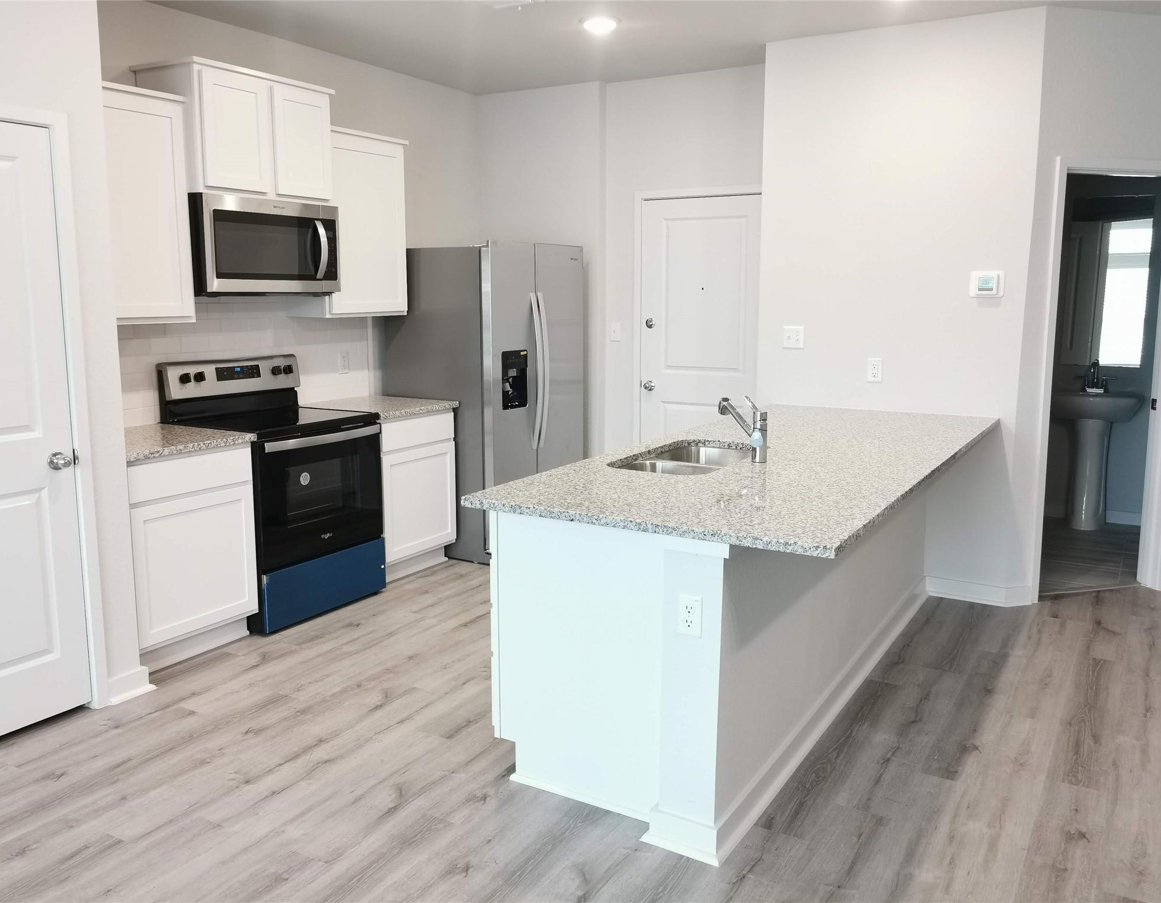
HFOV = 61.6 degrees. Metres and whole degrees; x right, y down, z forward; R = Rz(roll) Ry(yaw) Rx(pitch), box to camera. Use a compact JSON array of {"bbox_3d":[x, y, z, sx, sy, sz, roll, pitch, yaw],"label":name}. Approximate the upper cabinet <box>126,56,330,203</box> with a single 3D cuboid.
[{"bbox_3d":[-1.556,-1.423,4.475,0.415,0.545,0.801,6,11,30],"label":"upper cabinet"}]

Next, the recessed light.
[{"bbox_3d":[0.091,-1.965,4.490,0.201,0.032,0.201,0,10,0],"label":"recessed light"}]

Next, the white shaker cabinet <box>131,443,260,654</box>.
[{"bbox_3d":[-1.809,0.399,4.074,0.628,0.874,0.613,6,11,30],"label":"white shaker cabinet"}]

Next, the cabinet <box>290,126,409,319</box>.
[{"bbox_3d":[-1.221,-1.171,5.087,0.340,0.917,0.614,6,11,30],"label":"cabinet"}]

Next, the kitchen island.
[{"bbox_3d":[0.815,0.438,3.797,1.103,0.911,2.749,6,11,30],"label":"kitchen island"}]

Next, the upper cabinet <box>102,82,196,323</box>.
[{"bbox_3d":[-1.928,-0.976,3.917,0.340,0.917,0.613,6,11,30],"label":"upper cabinet"}]

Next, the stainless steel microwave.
[{"bbox_3d":[-1.542,-0.936,4.505,0.417,0.426,0.768,6,11,30],"label":"stainless steel microwave"}]

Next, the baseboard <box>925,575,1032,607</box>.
[{"bbox_3d":[1.961,0.690,4.792,0.452,0.090,0.111,6,11,30],"label":"baseboard"}]

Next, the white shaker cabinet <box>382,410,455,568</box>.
[{"bbox_3d":[-1.110,0.183,5.289,0.618,0.828,0.615,6,11,30],"label":"white shaker cabinet"}]

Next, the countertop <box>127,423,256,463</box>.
[{"bbox_3d":[-1.797,-0.047,3.991,0.653,0.032,0.615,6,11,30],"label":"countertop"}]

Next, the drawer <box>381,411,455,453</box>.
[{"bbox_3d":[-1.063,-0.119,5.214,0.513,0.136,0.590,6,11,30],"label":"drawer"}]

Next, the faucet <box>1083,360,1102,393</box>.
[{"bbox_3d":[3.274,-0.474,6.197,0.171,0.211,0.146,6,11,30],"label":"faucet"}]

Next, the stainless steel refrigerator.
[{"bbox_3d":[-0.552,-0.324,5.796,0.855,1.765,0.911,6,11,30],"label":"stainless steel refrigerator"}]

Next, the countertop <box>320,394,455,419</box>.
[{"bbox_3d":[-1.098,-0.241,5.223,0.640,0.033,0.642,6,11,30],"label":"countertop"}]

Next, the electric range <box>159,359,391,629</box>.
[{"bbox_3d":[-1.415,0.159,4.608,0.683,1.173,0.760,6,11,30],"label":"electric range"}]

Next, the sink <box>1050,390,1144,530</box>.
[{"bbox_3d":[3.261,0.063,6.247,0.530,0.860,0.445,6,11,30],"label":"sink"}]

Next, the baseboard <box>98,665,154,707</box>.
[{"bbox_3d":[-1.682,0.870,3.626,0.030,0.096,0.213,6,11,30],"label":"baseboard"}]

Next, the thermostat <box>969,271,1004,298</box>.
[{"bbox_3d":[1.898,-0.779,4.551,0.152,0.121,0.028,6,11,30],"label":"thermostat"}]

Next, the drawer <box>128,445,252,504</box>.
[{"bbox_3d":[-1.769,0.073,4.037,0.513,0.136,0.574,6,11,30],"label":"drawer"}]

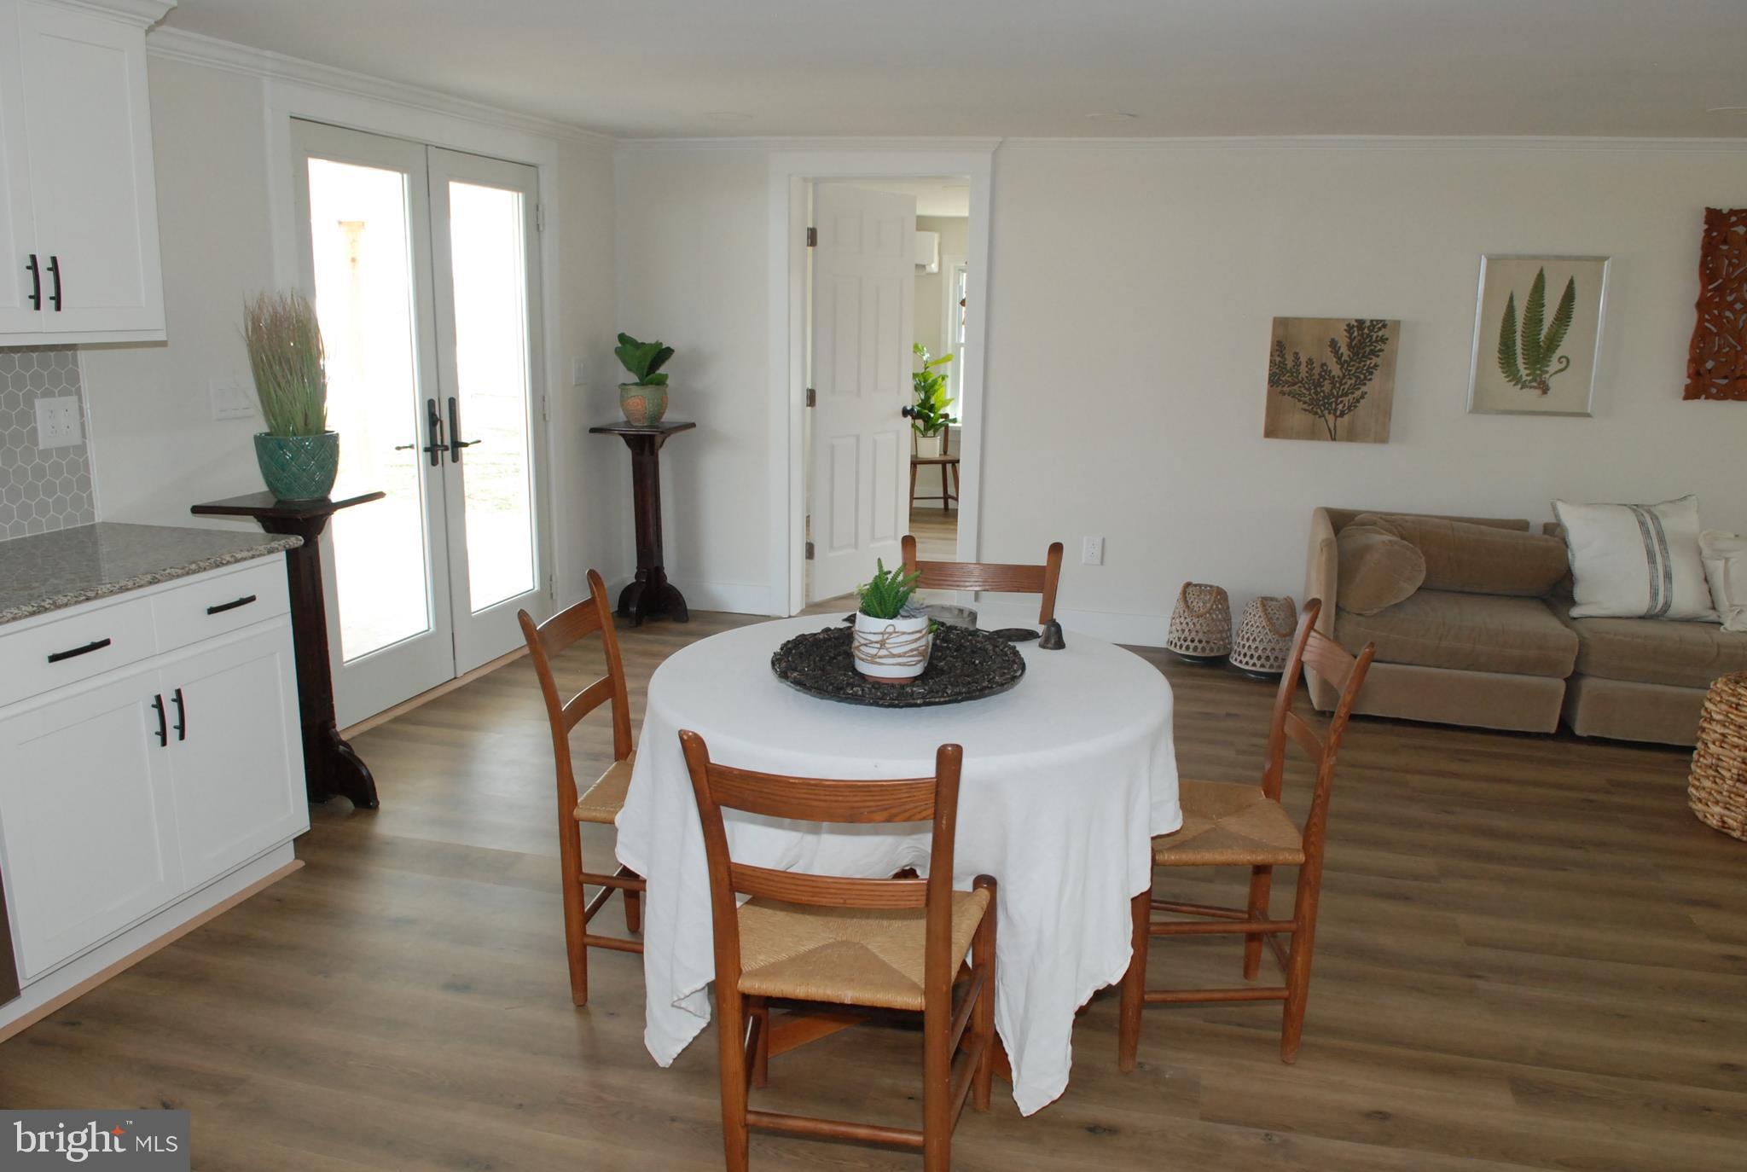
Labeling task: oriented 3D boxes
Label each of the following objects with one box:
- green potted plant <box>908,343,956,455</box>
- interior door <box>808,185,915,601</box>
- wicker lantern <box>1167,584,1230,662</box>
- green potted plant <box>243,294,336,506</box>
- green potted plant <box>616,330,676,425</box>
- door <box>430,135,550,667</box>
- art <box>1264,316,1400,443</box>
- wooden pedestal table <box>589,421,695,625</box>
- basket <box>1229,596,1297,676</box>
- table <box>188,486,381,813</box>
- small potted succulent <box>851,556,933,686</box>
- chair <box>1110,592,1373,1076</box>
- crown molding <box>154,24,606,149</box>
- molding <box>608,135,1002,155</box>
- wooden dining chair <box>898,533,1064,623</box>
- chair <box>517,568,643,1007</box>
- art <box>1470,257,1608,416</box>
[{"bbox_3d":[0.412,-1.279,8.418,0.370,0.790,0.360,5,14,16],"label":"green potted plant"},{"bbox_3d":[-0.053,-0.958,6.316,0.040,2.035,0.790,12,17,39],"label":"interior door"},{"bbox_3d":[1.429,0.166,5.285,0.280,0.335,0.280,6,14,22],"label":"wicker lantern"},{"bbox_3d":[-1.691,-0.547,3.509,0.250,0.605,0.250,-5,15,-25],"label":"green potted plant"},{"bbox_3d":[-1.096,-0.975,5.755,0.265,0.420,0.250,4,13,14],"label":"green potted plant"},{"bbox_3d":[-1.592,-0.709,5.089,0.050,2.030,0.730,5,13,15],"label":"door"},{"bbox_3d":[1.896,-0.851,5.030,0.500,0.505,0.035,5,14,16],"label":"art"},{"bbox_3d":[-1.080,-0.294,5.855,0.370,0.930,0.390,4,13,14],"label":"wooden pedestal table"},{"bbox_3d":[1.648,0.222,5.102,0.285,0.325,0.285,1,13,0],"label":"basket"},{"bbox_3d":[-1.681,0.206,3.607,0.370,0.930,0.390,3,13,10],"label":"table"},{"bbox_3d":[0.044,0.074,2.468,0.155,0.240,0.155,4,13,10],"label":"small potted succulent"},{"bbox_3d":[0.741,0.502,2.586,0.450,0.890,0.460,2,13,2],"label":"chair"},{"bbox_3d":[-1.579,-1.730,4.355,0.060,0.080,2.760,5,14,16],"label":"crown molding"},{"bbox_3d":[-0.334,-1.970,5.450,1.838,0.075,0.065,4,13,13],"label":"molding"},{"bbox_3d":[0.238,0.356,3.174,0.470,0.890,0.450,4,13,11],"label":"wooden dining chair"},{"bbox_3d":[-0.478,0.457,2.712,0.490,0.885,0.460,3,13,9],"label":"chair"},{"bbox_3d":[2.617,-0.981,4.780,0.460,0.625,0.028,5,14,16],"label":"art"}]

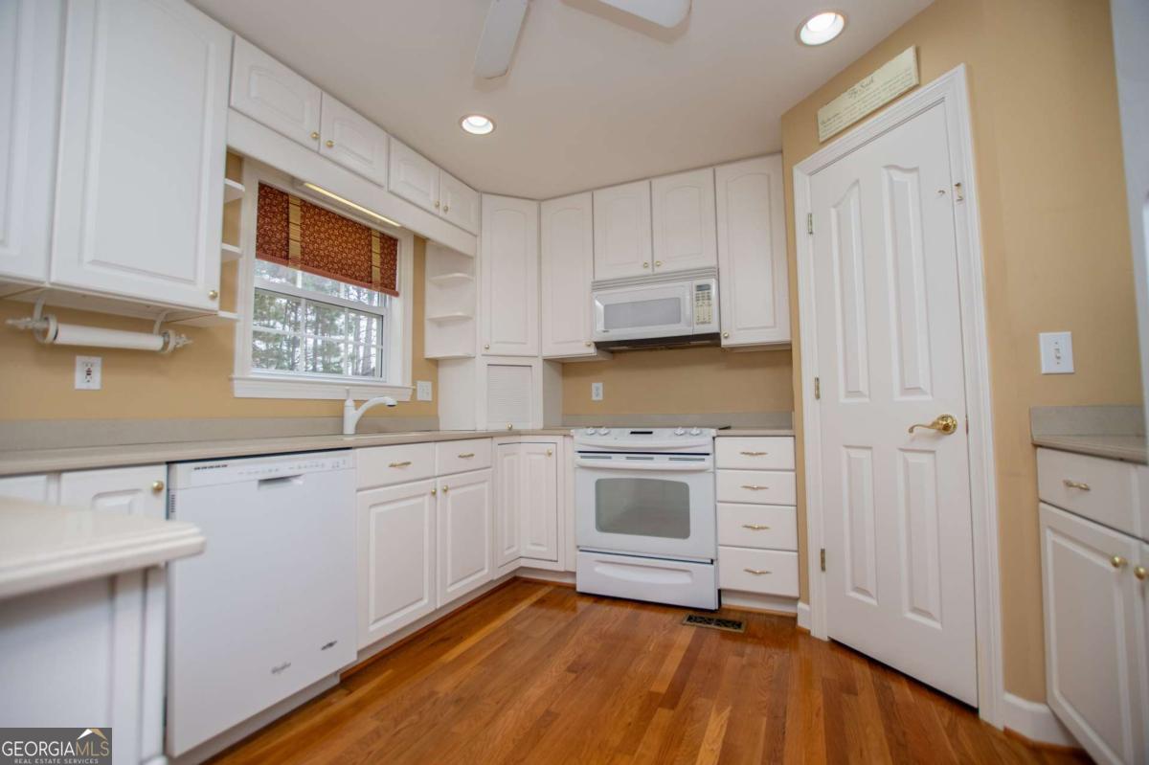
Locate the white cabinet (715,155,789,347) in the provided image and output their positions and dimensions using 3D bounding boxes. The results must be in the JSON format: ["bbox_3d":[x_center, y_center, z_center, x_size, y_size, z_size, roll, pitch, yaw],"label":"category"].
[{"bbox_3d":[1.055,-0.720,2.802,0.358,1.056,0.327,-2,-4,26],"label":"white cabinet"}]

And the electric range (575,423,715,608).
[{"bbox_3d":[0.479,0.708,2.770,0.761,0.925,0.683,-2,-4,26],"label":"electric range"}]

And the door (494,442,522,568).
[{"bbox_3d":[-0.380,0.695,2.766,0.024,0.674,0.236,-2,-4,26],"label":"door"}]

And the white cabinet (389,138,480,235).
[{"bbox_3d":[-0.919,-1.080,2.814,0.327,0.292,0.740,-2,-4,26],"label":"white cabinet"}]

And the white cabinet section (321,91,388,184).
[{"bbox_3d":[-1.047,-1.133,2.278,0.022,0.270,0.365,-3,-4,26],"label":"white cabinet section"}]

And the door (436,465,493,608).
[{"bbox_3d":[-0.546,0.748,2.394,0.024,0.592,0.422,-2,-4,26],"label":"door"}]

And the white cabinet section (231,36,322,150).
[{"bbox_3d":[-1.187,-1.135,1.917,0.024,0.282,0.348,-2,-4,26],"label":"white cabinet section"}]

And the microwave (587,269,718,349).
[{"bbox_3d":[0.538,-0.425,3.004,0.764,0.397,0.382,-2,-4,26],"label":"microwave"}]

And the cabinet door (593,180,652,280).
[{"bbox_3d":[0.307,-0.955,3.043,0.375,0.580,0.022,-2,-4,21],"label":"cabinet door"}]

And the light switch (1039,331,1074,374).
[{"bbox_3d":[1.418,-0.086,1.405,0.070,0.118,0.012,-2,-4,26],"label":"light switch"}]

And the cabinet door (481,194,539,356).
[{"bbox_3d":[-0.423,-0.698,3.155,0.370,1.052,0.022,1,-4,-20],"label":"cabinet door"}]

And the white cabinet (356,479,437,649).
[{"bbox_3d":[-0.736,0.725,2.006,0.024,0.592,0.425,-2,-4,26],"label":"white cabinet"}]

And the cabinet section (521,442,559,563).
[{"bbox_3d":[-0.204,0.693,2.813,0.232,0.672,0.022,-2,-4,21],"label":"cabinet section"}]

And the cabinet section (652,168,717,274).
[{"bbox_3d":[0.665,-0.970,2.909,0.373,0.590,0.022,-2,-4,21],"label":"cabinet section"}]

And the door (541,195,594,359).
[{"bbox_3d":[-0.041,-0.698,3.159,0.362,1.058,0.022,-2,-4,21],"label":"door"}]

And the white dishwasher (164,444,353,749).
[{"bbox_3d":[-1.222,0.660,1.674,0.600,0.807,0.600,-3,-4,26],"label":"white dishwasher"}]

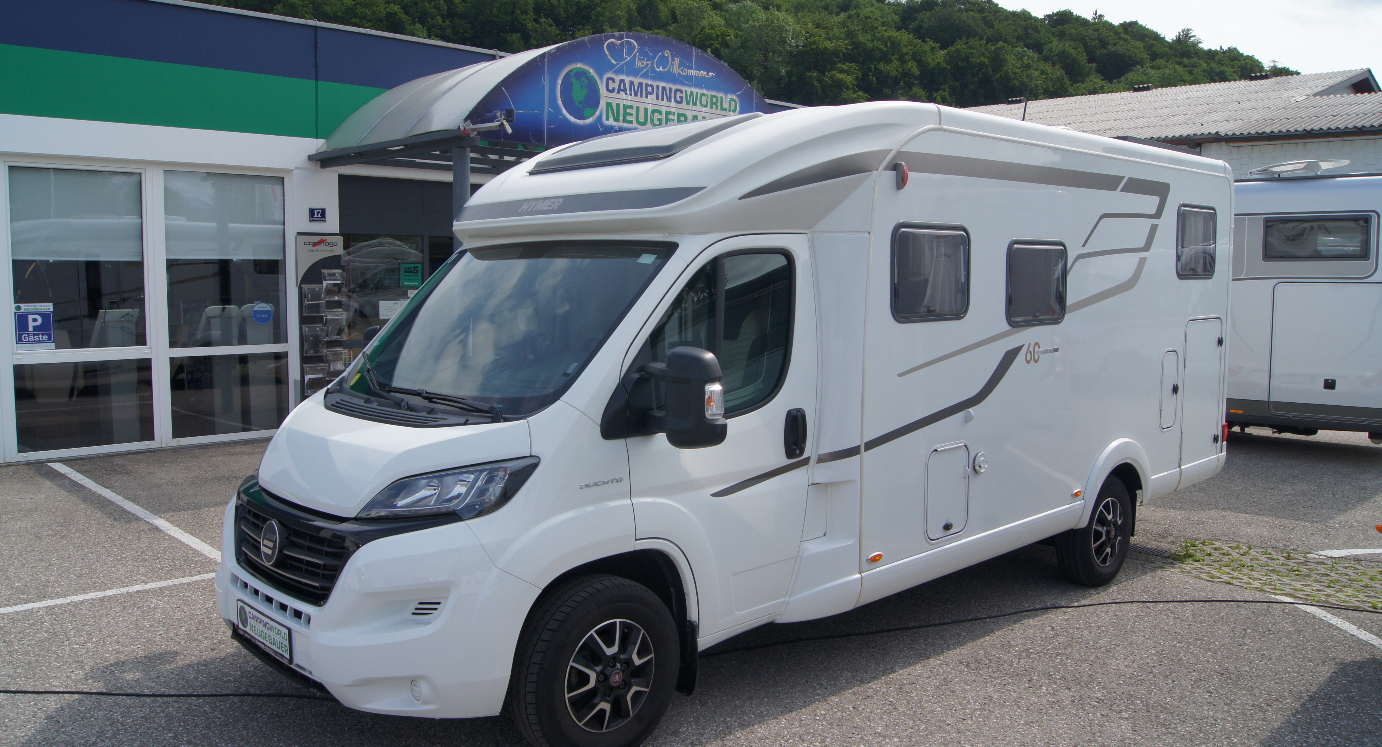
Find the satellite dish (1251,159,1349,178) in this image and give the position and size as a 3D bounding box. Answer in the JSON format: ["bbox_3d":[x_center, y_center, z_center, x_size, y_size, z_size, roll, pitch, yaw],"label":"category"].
[{"bbox_3d":[6.644,-2.208,11.300,0.950,0.200,0.820,4,7,33],"label":"satellite dish"}]

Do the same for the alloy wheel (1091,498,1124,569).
[{"bbox_3d":[2.662,1.030,6.749,0.445,0.445,0.167,-5,8,-43],"label":"alloy wheel"}]

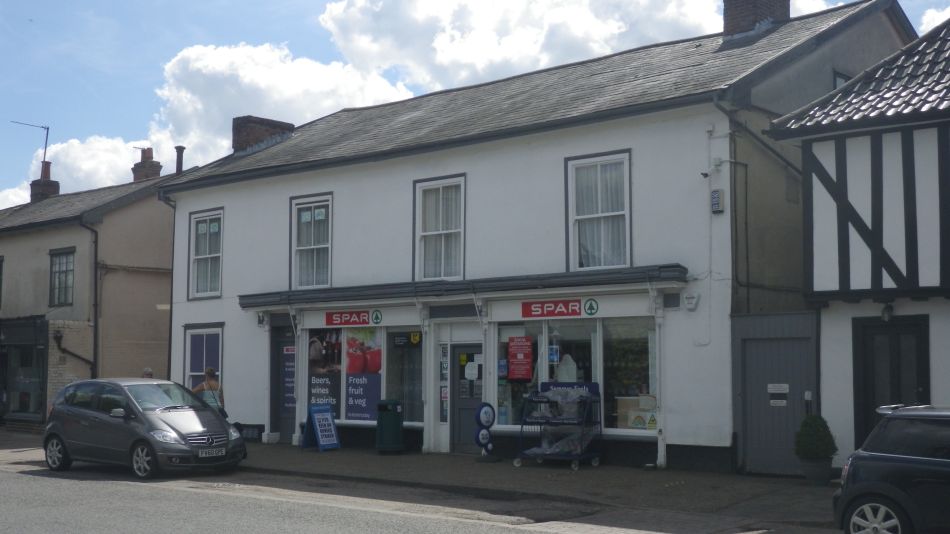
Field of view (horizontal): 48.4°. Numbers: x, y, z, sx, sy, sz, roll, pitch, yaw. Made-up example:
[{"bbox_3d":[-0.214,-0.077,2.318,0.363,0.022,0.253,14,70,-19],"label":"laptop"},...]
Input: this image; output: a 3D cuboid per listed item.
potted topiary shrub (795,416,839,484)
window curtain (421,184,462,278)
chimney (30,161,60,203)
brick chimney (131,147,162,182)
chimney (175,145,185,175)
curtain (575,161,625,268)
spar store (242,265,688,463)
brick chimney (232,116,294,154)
[{"bbox_3d":[4.988,2.627,15.452,0.640,1.040,0.640,-5,-7,38],"label":"potted topiary shrub"},{"bbox_3d":[-0.654,-0.677,21.132,1.010,1.850,0.130,-5,-7,38],"label":"window curtain"},{"bbox_3d":[-13.926,-2.756,34.298,0.740,1.320,0.600,-5,-8,41],"label":"chimney"},{"bbox_3d":[-9.420,-2.944,30.380,0.660,1.060,0.620,-5,-8,41],"label":"brick chimney"},{"bbox_3d":[-8.136,-2.946,29.126,0.280,0.860,0.280,-5,-8,41],"label":"chimney"},{"bbox_3d":[2.256,-0.916,18.891,1.010,1.910,0.130,-5,-7,38],"label":"curtain"},{"bbox_3d":[-0.557,2.003,20.951,10.850,3.300,1.600,-5,-7,38],"label":"spar store"},{"bbox_3d":[-5.844,-3.516,29.387,0.700,1.100,1.600,-5,-7,38],"label":"brick chimney"}]

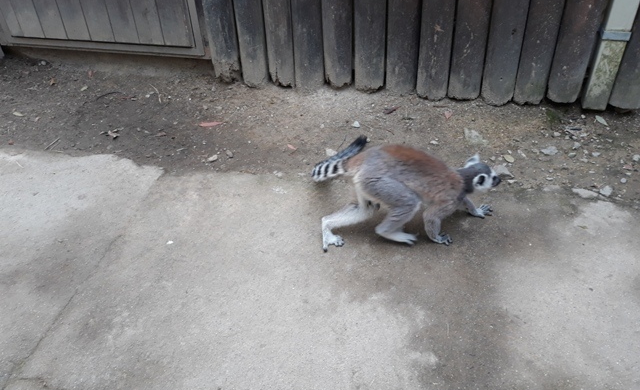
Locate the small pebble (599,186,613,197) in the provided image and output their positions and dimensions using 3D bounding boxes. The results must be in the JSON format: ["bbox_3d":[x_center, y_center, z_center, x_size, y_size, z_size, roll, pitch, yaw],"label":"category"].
[{"bbox_3d":[0.947,-0.012,1.656,0.047,0.023,0.040,-2,33,1],"label":"small pebble"}]

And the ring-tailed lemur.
[{"bbox_3d":[0.267,-0.012,1.425,0.590,0.340,0.210,-10,34,-11],"label":"ring-tailed lemur"}]

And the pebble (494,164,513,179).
[{"bbox_3d":[0.655,-0.084,1.790,0.068,0.030,0.055,-2,33,1],"label":"pebble"}]

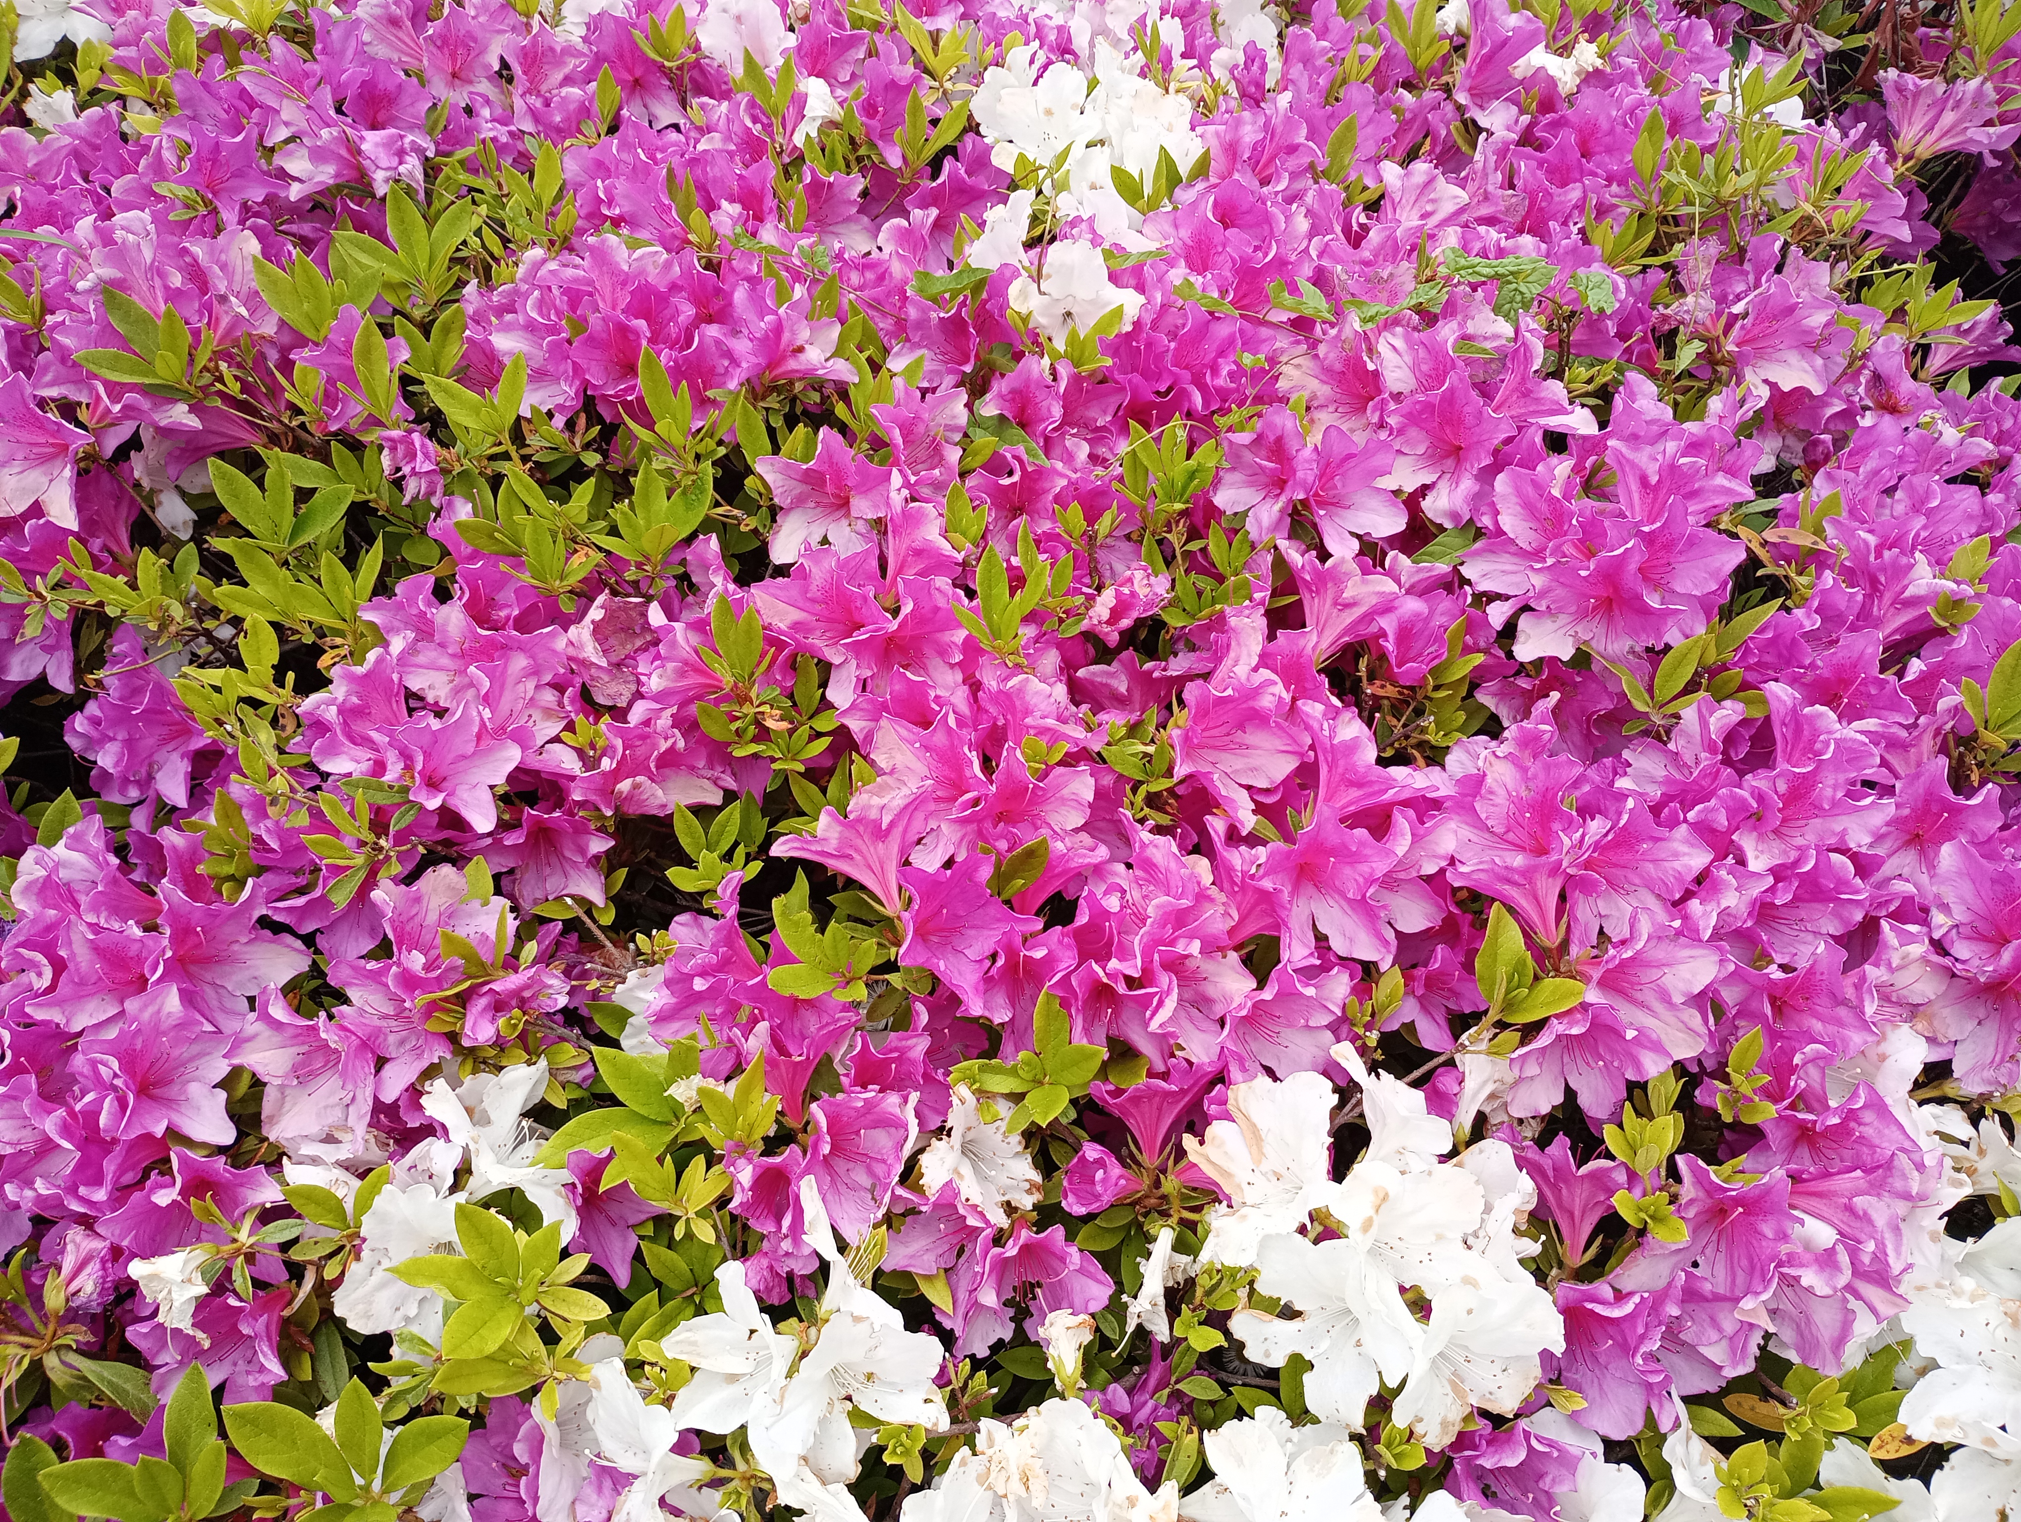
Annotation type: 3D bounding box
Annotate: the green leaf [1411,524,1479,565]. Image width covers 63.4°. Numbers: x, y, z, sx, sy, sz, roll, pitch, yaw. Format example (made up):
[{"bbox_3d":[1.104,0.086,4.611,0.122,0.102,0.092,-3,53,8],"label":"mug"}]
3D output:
[{"bbox_3d":[0.217,-0.107,0.810,0.041,0.010,0.023,-26,67,-5],"label":"green leaf"}]

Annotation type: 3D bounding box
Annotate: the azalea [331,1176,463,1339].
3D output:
[{"bbox_3d":[-0.235,0.191,0.630,0.060,0.045,0.062,-7,88,-31],"label":"azalea"}]

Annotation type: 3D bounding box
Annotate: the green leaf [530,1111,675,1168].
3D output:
[{"bbox_3d":[-0.165,0.156,0.660,0.058,0.013,0.024,-11,62,-12],"label":"green leaf"}]

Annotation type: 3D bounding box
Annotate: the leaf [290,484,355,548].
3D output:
[{"bbox_3d":[-0.341,-0.120,0.810,0.044,0.010,0.019,-43,75,6],"label":"leaf"}]

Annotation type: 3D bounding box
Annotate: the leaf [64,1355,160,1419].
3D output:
[{"bbox_3d":[-0.337,0.235,0.615,0.042,0.009,0.016,30,58,3],"label":"leaf"}]

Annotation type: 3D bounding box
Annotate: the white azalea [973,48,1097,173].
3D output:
[{"bbox_3d":[0.016,-0.437,1.100,0.082,0.080,0.052,6,6,5],"label":"white azalea"}]

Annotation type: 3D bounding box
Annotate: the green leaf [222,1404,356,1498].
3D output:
[{"bbox_3d":[-0.260,0.248,0.590,0.056,0.011,0.023,37,57,-5],"label":"green leaf"}]

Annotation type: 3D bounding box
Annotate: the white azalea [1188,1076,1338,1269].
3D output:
[{"bbox_3d":[0.112,0.183,0.735,0.064,0.078,0.045,18,8,16],"label":"white azalea"}]

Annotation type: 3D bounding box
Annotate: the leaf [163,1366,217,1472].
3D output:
[{"bbox_3d":[-0.328,0.266,0.655,0.022,0.054,0.009,9,11,-1],"label":"leaf"}]

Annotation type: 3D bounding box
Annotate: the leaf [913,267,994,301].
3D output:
[{"bbox_3d":[-0.031,-0.257,0.880,0.045,0.014,0.025,-15,52,-12],"label":"leaf"}]

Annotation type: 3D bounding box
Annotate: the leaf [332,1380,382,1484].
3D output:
[{"bbox_3d":[-0.234,0.242,0.590,0.018,0.009,0.035,-8,75,-14],"label":"leaf"}]

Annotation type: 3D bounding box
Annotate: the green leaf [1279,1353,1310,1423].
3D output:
[{"bbox_3d":[0.109,0.239,0.625,0.012,0.007,0.028,-2,84,0],"label":"green leaf"}]

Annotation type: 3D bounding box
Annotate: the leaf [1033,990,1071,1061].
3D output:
[{"bbox_3d":[0.017,0.124,0.765,0.018,0.008,0.033,-6,90,-1],"label":"leaf"}]

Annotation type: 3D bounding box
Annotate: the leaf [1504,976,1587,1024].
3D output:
[{"bbox_3d":[0.219,0.098,0.670,0.035,0.009,0.017,-21,67,9],"label":"leaf"}]

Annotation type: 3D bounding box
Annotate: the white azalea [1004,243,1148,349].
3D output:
[{"bbox_3d":[0.035,-0.246,0.865,0.072,0.057,0.048,-1,15,-3],"label":"white azalea"}]

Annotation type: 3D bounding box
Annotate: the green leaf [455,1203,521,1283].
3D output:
[{"bbox_3d":[-0.215,0.199,0.673,0.025,0.009,0.041,-40,86,-12],"label":"green leaf"}]

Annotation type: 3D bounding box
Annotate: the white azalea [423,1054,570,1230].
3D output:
[{"bbox_3d":[-0.226,0.169,0.720,0.066,0.050,0.062,46,56,-2],"label":"white azalea"}]

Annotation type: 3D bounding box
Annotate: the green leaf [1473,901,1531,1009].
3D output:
[{"bbox_3d":[0.204,0.080,0.680,0.022,0.010,0.045,-2,81,-6],"label":"green leaf"}]

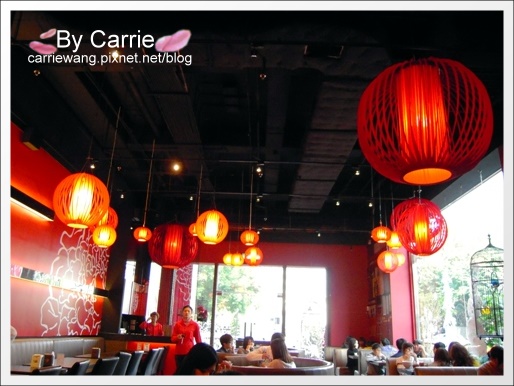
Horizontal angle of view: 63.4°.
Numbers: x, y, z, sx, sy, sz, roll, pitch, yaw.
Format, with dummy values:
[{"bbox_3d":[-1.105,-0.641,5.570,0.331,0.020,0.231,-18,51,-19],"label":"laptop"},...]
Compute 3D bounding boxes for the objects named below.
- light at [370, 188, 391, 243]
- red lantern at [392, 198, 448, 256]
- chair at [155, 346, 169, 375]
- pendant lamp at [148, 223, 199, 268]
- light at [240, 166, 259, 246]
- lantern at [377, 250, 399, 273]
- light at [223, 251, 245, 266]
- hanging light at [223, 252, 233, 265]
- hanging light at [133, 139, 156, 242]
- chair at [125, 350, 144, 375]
[{"bbox_3d":[2.122,0.368,7.141,0.330,0.940,0.330,2,-18,1],"label":"light"},{"bbox_3d":[1.813,0.387,4.600,0.590,0.610,0.590,2,-18,2],"label":"red lantern"},{"bbox_3d":[-1.931,3.147,7.182,0.550,0.880,0.460,2,-18,1],"label":"chair"},{"bbox_3d":[-1.305,0.828,6.500,0.790,0.700,0.790,2,-18,2],"label":"pendant lamp"},{"bbox_3d":[-0.087,0.191,6.310,0.280,1.245,0.280,2,-18,2],"label":"light"},{"bbox_3d":[2.510,1.327,8.000,0.400,0.420,0.400,2,-18,2],"label":"lantern"},{"bbox_3d":[-0.460,1.359,8.500,0.420,0.270,0.280,2,-18,2],"label":"light"},{"bbox_3d":[-0.589,1.375,8.600,0.255,0.255,0.255,2,-18,2],"label":"hanging light"},{"bbox_3d":[-1.894,-0.081,7.310,0.320,1.890,0.320,2,-18,1],"label":"hanging light"},{"bbox_3d":[-1.938,2.672,5.759,0.550,0.880,0.460,2,-18,1],"label":"chair"}]

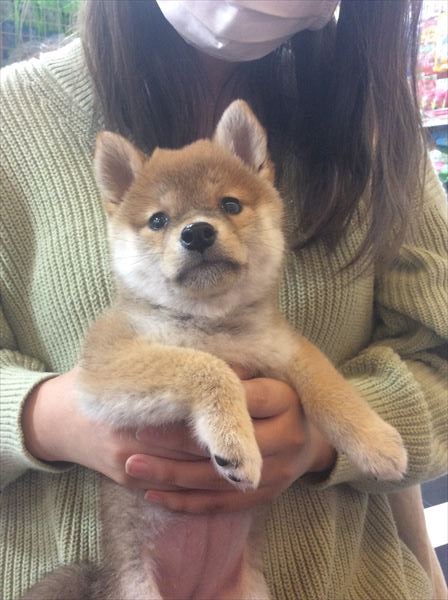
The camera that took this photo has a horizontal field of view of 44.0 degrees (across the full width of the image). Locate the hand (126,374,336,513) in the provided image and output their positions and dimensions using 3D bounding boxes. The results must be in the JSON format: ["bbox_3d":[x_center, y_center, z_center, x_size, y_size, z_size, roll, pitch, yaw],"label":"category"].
[{"bbox_3d":[0.005,0.098,0.375,0.132,0.085,0.062,-2,9,-15],"label":"hand"}]

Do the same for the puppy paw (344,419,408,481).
[{"bbox_3d":[0.099,0.097,0.360,0.042,0.027,0.032,40,53,20],"label":"puppy paw"}]

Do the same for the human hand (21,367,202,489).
[{"bbox_3d":[-0.080,0.090,0.390,0.122,0.070,0.060,13,9,13],"label":"human hand"}]

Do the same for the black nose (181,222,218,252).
[{"bbox_3d":[-0.016,-0.038,0.340,0.020,0.017,0.014,-12,-12,-1],"label":"black nose"}]

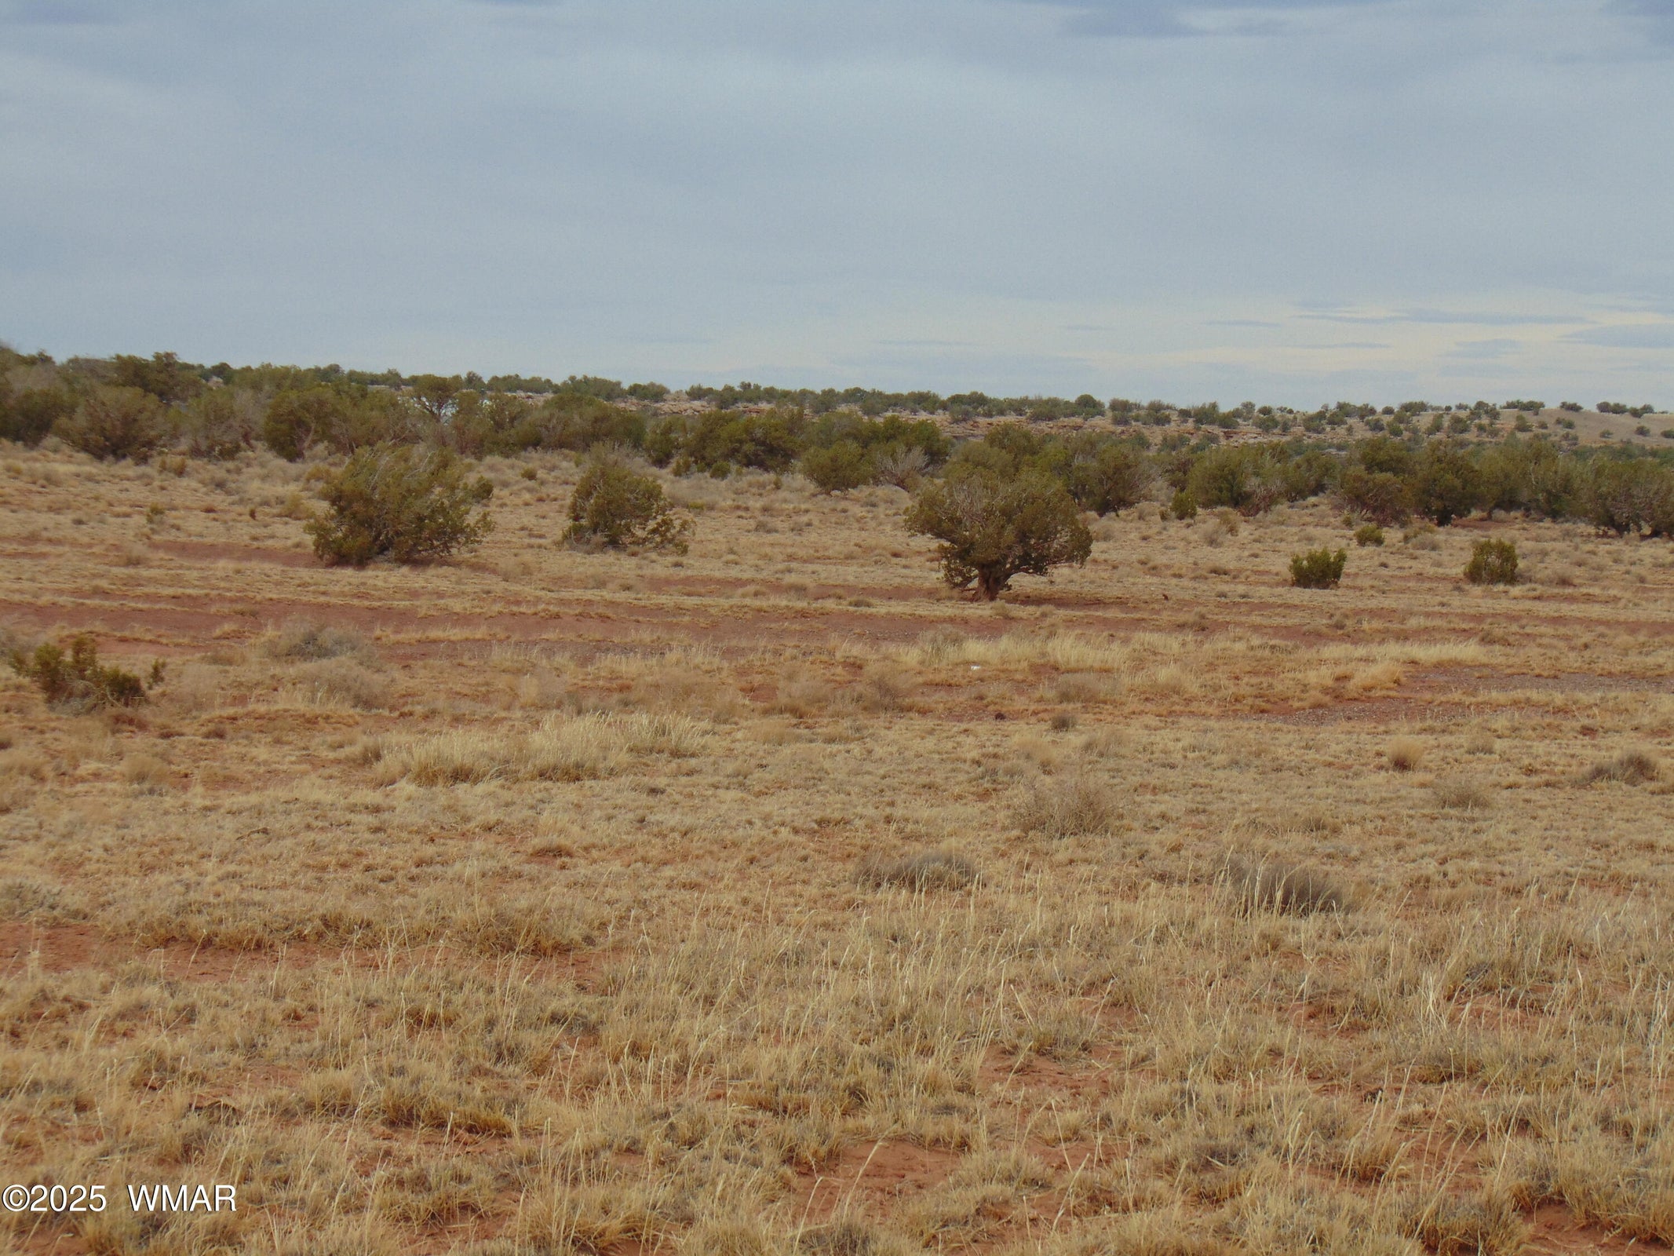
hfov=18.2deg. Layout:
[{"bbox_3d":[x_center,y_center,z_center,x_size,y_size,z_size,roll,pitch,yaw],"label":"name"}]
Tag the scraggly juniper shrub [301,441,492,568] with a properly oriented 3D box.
[{"bbox_3d":[-7.025,-1.988,84.000,3.008,1.977,2.557,1,2,0],"label":"scraggly juniper shrub"}]

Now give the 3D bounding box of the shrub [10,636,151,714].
[{"bbox_3d":[-5.939,0.359,41.000,1.129,0.606,0.903,1,2,0],"label":"shrub"}]

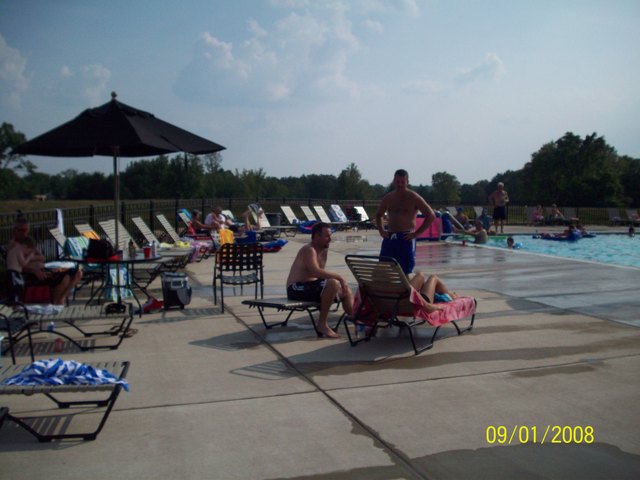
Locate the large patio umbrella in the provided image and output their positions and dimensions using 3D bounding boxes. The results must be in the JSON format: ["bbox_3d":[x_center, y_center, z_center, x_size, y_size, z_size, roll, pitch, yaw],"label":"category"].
[{"bbox_3d":[-2.639,-0.491,8.937,2.760,2.800,2.760,0,4,0],"label":"large patio umbrella"}]

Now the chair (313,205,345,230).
[{"bbox_3d":[0.460,-0.691,23.900,1.450,0.920,0.660,2,5,26],"label":"chair"}]

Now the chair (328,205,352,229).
[{"bbox_3d":[0.900,-0.745,24.500,1.420,0.940,0.660,2,5,26],"label":"chair"}]

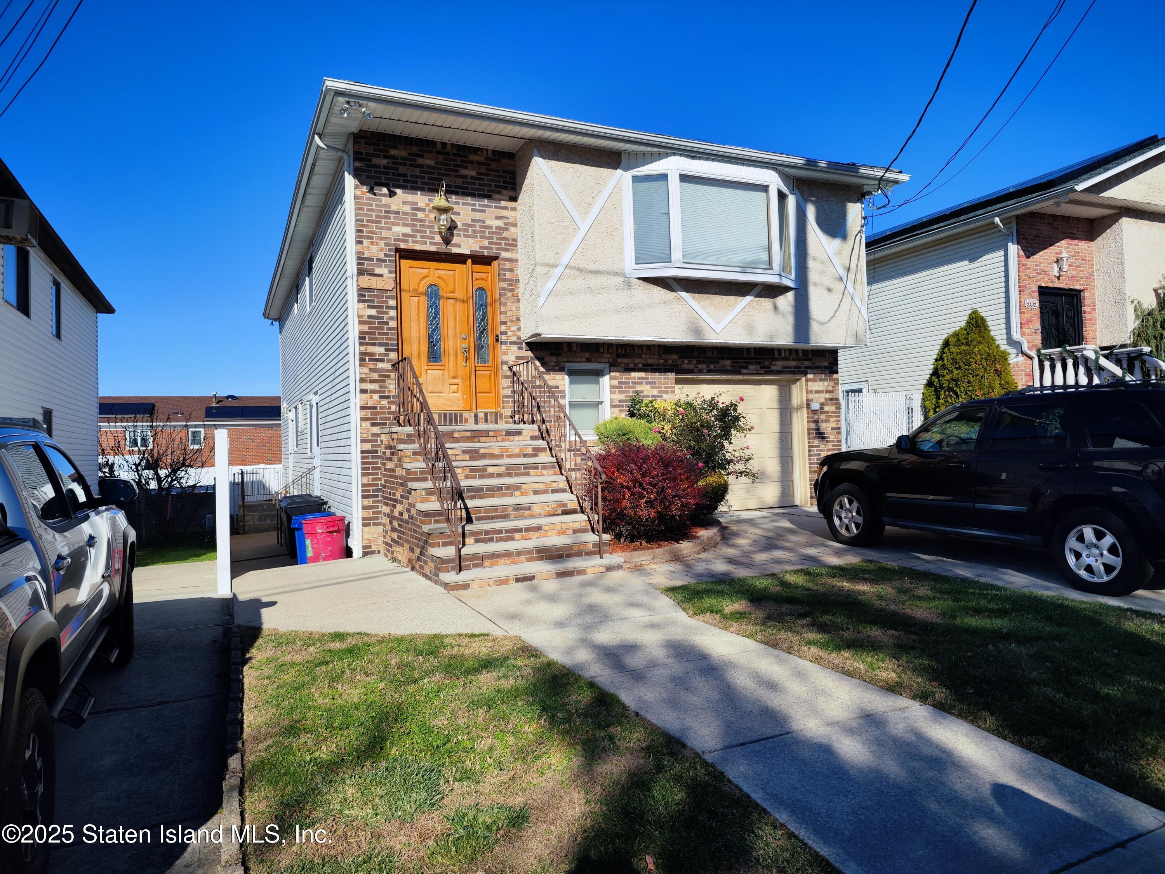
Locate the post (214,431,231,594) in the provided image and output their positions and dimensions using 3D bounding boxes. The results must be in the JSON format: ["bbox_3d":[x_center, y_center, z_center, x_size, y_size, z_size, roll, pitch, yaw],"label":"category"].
[{"bbox_3d":[-3.837,0.794,8.261,0.122,1.749,0.122,-2,-1,-25],"label":"post"}]

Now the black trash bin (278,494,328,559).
[{"bbox_3d":[-4.170,1.315,11.594,0.680,0.930,0.600,-2,-1,-25],"label":"black trash bin"}]

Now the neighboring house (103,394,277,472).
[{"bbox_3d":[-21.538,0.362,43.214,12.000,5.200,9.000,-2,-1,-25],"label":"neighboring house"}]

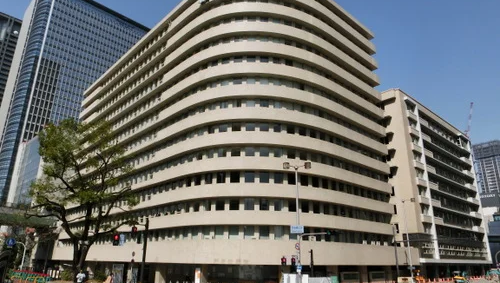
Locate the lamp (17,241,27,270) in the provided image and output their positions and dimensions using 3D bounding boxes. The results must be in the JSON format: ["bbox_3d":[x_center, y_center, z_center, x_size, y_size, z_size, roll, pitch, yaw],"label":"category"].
[{"bbox_3d":[-17.466,9.125,27.129,0.800,3.301,0.160,13,-23,-33],"label":"lamp"}]

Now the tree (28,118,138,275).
[{"bbox_3d":[-14.078,4.958,30.926,8.803,14.247,8.200,9,-20,-22],"label":"tree"}]

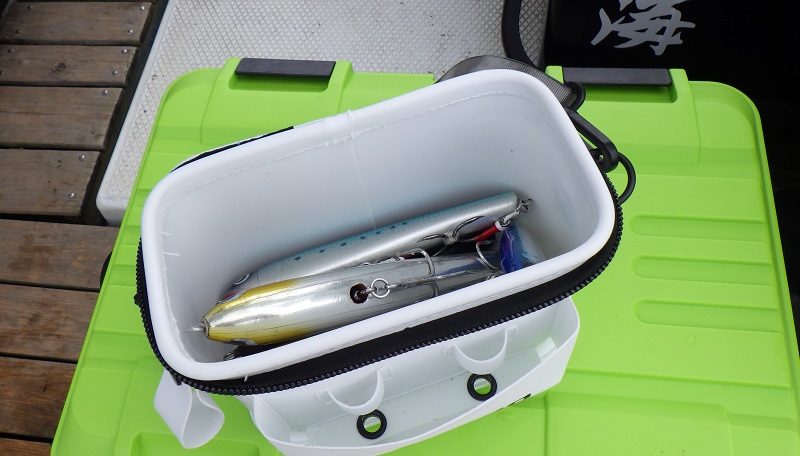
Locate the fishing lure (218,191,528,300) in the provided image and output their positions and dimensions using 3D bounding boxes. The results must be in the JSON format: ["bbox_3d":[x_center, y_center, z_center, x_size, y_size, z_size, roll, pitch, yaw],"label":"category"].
[{"bbox_3d":[-0.012,0.011,0.410,0.212,0.025,0.027,-17,107,-14],"label":"fishing lure"}]

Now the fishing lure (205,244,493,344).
[{"bbox_3d":[-0.022,0.041,0.375,0.177,0.035,0.033,-9,63,-16],"label":"fishing lure"}]

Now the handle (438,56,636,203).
[{"bbox_3d":[0.079,-0.061,0.386,0.130,0.042,0.052,39,72,19],"label":"handle"}]

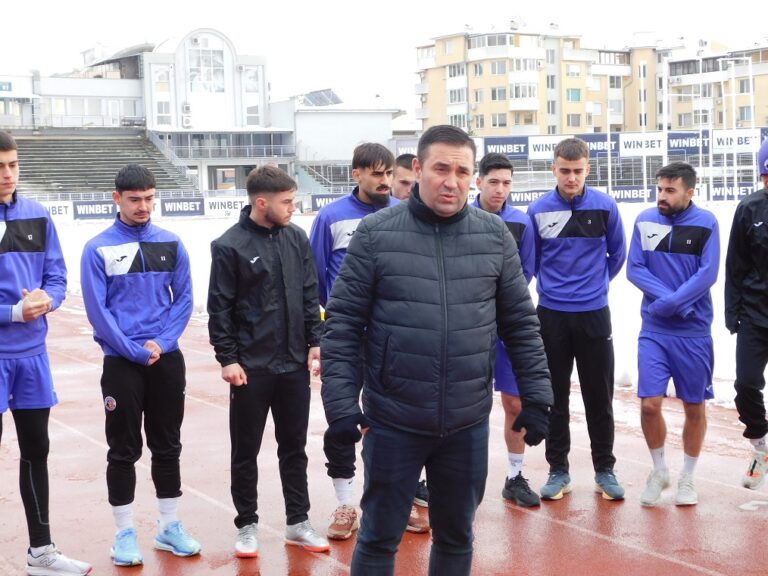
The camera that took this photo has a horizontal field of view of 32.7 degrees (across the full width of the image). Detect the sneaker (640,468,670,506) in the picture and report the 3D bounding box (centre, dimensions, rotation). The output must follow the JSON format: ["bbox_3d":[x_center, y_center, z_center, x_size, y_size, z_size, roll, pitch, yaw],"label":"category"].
[{"bbox_3d":[1.405,1.023,6.771,0.110,0.120,0.290,1,11,27],"label":"sneaker"}]

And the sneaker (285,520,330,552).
[{"bbox_3d":[-0.362,1.142,6.072,0.285,0.110,0.105,2,6,44],"label":"sneaker"}]

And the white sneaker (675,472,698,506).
[{"bbox_3d":[1.565,1.034,6.769,0.110,0.120,0.290,-1,4,13],"label":"white sneaker"}]

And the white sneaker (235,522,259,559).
[{"bbox_3d":[-0.627,1.152,6.028,0.105,0.110,0.285,-2,4,-2],"label":"white sneaker"}]

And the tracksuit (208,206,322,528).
[{"bbox_3d":[-0.544,0.367,6.039,0.530,1.490,0.340,-4,5,-27],"label":"tracksuit"}]

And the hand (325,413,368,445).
[{"bbox_3d":[-0.113,0.419,3.900,0.125,0.105,0.130,-2,4,-6],"label":"hand"}]

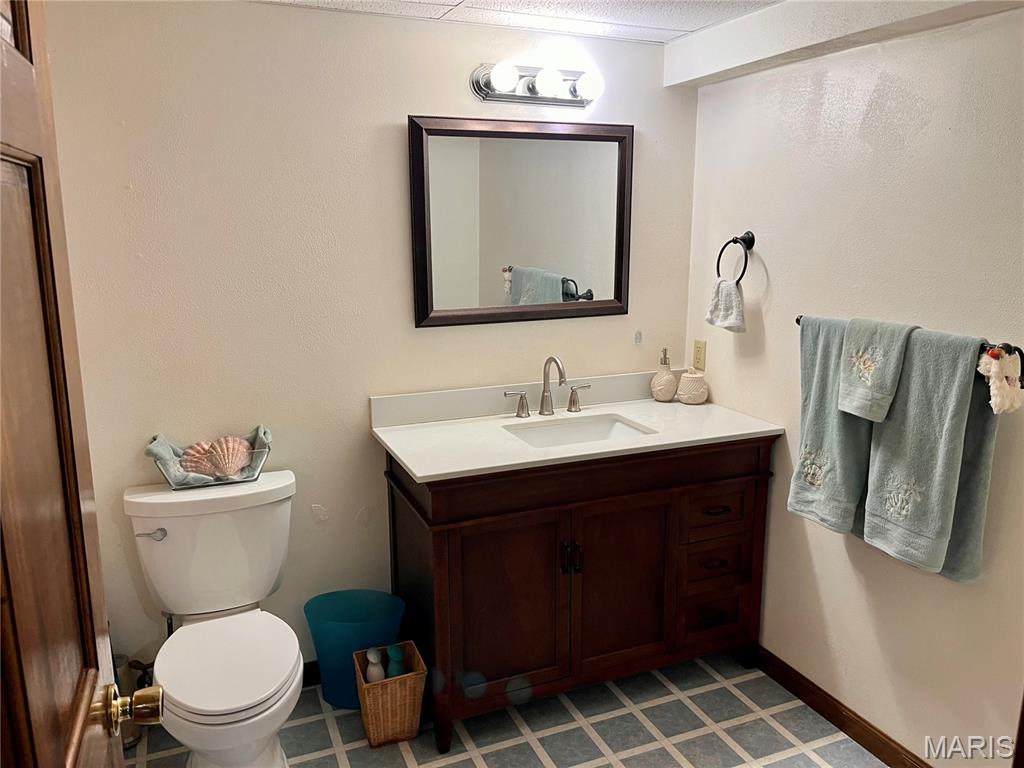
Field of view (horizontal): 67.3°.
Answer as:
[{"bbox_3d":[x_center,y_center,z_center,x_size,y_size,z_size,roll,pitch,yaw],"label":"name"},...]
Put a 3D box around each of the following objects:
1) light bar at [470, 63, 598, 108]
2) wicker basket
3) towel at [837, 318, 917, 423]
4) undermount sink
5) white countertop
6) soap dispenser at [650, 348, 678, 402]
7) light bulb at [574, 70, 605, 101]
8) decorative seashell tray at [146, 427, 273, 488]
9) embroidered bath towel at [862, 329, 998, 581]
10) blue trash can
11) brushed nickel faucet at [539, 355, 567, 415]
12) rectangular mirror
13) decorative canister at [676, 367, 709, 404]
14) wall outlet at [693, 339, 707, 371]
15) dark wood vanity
[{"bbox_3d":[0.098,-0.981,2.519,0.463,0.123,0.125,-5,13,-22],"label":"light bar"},{"bbox_3d":[-0.377,0.982,2.412,0.187,0.242,0.187,-5,13,-22],"label":"wicker basket"},{"bbox_3d":[1.009,-0.034,2.086,0.080,0.275,0.235,-5,12,-22],"label":"towel"},{"bbox_3d":[0.225,0.225,2.583,0.450,0.150,0.310,-5,12,-22],"label":"undermount sink"},{"bbox_3d":[0.214,0.155,2.562,1.245,0.019,0.565,-5,13,-22],"label":"white countertop"},{"bbox_3d":[0.592,-0.029,2.953,0.098,0.200,0.098,6,13,30],"label":"soap dispenser"},{"bbox_3d":[0.253,-0.980,2.524,0.086,0.086,0.102,-5,13,-22],"label":"light bulb"},{"bbox_3d":[-0.915,0.228,2.350,0.345,0.152,0.100,-5,12,-22],"label":"decorative seashell tray"},{"bbox_3d":[1.028,0.167,1.895,0.110,0.604,0.297,-5,13,-22],"label":"embroidered bath towel"},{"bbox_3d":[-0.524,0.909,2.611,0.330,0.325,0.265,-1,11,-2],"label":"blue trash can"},{"bbox_3d":[0.149,0.010,2.689,0.057,0.213,0.179,-5,13,-22],"label":"brushed nickel faucet"},{"bbox_3d":[0.052,-0.561,2.687,0.826,0.680,0.027,-5,12,-22],"label":"rectangular mirror"},{"bbox_3d":[0.690,0.007,2.936,0.114,0.134,0.114,-1,11,0],"label":"decorative canister"},{"bbox_3d":[0.713,-0.111,2.926,0.008,0.115,0.072,-5,13,-22],"label":"wall outlet"},{"bbox_3d":[0.227,0.594,2.668,1.217,0.887,0.550,-5,13,-22],"label":"dark wood vanity"}]

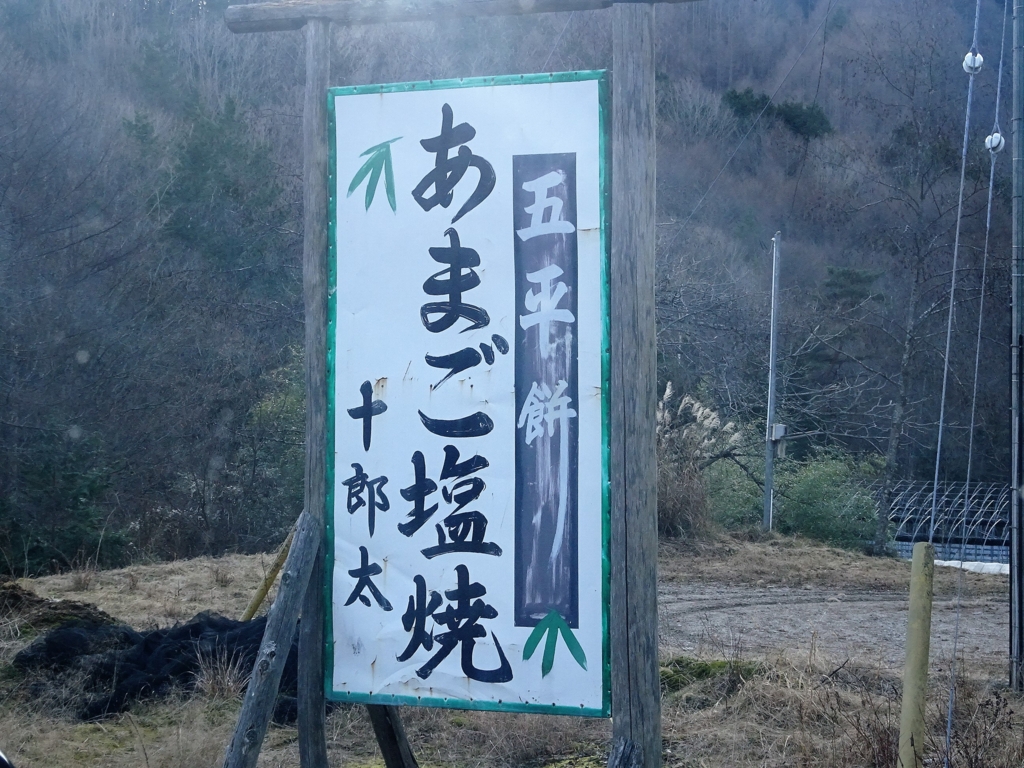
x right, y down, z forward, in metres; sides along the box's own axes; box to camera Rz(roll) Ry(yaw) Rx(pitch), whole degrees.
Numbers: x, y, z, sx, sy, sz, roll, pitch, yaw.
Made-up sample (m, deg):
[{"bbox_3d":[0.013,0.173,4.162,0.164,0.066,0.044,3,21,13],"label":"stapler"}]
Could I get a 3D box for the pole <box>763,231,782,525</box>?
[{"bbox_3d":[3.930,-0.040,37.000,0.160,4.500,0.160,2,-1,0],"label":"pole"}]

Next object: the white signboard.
[{"bbox_3d":[-0.131,0.028,7.130,0.915,1.825,0.040,0,-1,26],"label":"white signboard"}]

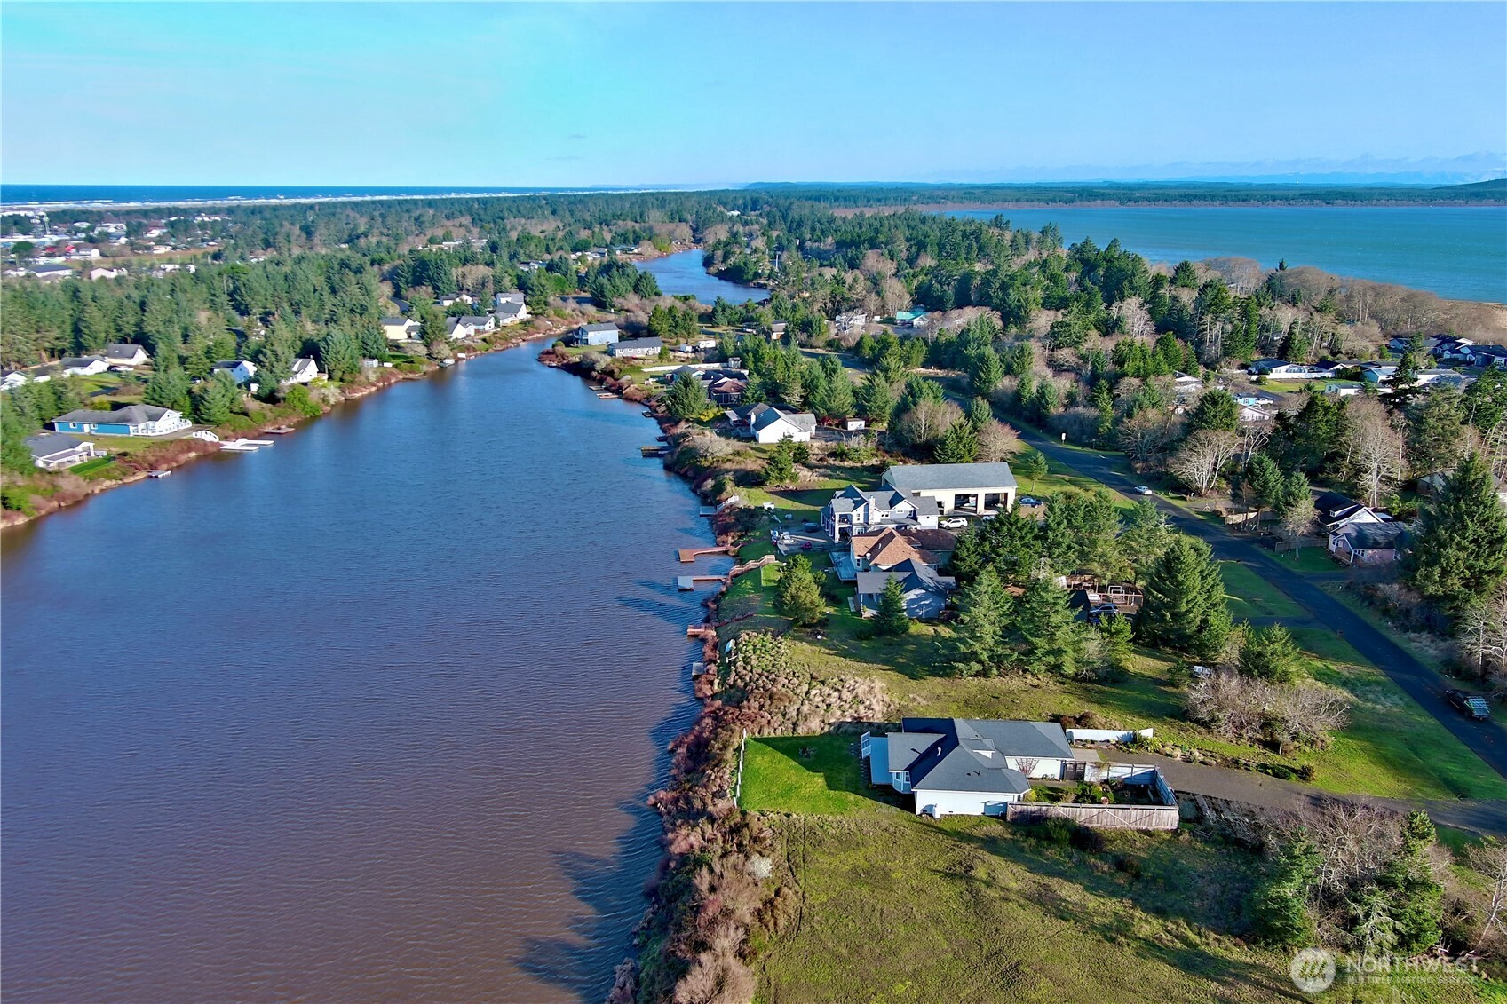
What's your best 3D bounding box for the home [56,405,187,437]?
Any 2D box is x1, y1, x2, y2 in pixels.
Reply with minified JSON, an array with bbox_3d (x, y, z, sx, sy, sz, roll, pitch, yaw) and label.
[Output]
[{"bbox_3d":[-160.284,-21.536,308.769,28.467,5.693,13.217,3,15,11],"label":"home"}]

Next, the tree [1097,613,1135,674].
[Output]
[{"bbox_3d":[48.867,18.642,162.742,5.070,7.720,5.070,0,15,0],"label":"tree"}]

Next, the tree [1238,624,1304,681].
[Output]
[{"bbox_3d":[64.940,18.640,151.190,7.820,7.550,7.820,0,15,0],"label":"tree"}]

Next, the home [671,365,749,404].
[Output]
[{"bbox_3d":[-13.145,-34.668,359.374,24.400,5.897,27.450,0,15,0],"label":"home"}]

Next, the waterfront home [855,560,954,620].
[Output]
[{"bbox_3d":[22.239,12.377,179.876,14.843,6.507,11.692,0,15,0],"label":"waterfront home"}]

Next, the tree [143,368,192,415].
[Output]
[{"bbox_3d":[-162.634,-30.552,335.093,13.370,13.090,13.370,0,15,0],"label":"tree"}]

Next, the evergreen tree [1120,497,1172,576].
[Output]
[{"bbox_3d":[62.210,5.590,190.650,8.250,12.750,8.250,0,15,0],"label":"evergreen tree"}]

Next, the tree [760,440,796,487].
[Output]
[{"bbox_3d":[5.230,-8.330,249.050,7.030,9.700,7.030,0,15,0],"label":"tree"}]

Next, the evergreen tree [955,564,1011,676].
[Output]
[{"bbox_3d":[29.330,14.710,153.650,6.940,13.700,6.940,0,15,0],"label":"evergreen tree"}]

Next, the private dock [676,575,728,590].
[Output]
[{"bbox_3d":[-8.631,13.687,201.910,8.500,1.000,6.600,0,15,-2],"label":"private dock"}]

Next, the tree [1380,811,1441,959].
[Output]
[{"bbox_3d":[53.582,30.785,98.993,5.587,12.240,5.587,0,15,0],"label":"tree"}]

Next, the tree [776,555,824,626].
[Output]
[{"bbox_3d":[6.949,12.762,179.111,7.330,10.340,7.330,0,15,0],"label":"tree"}]

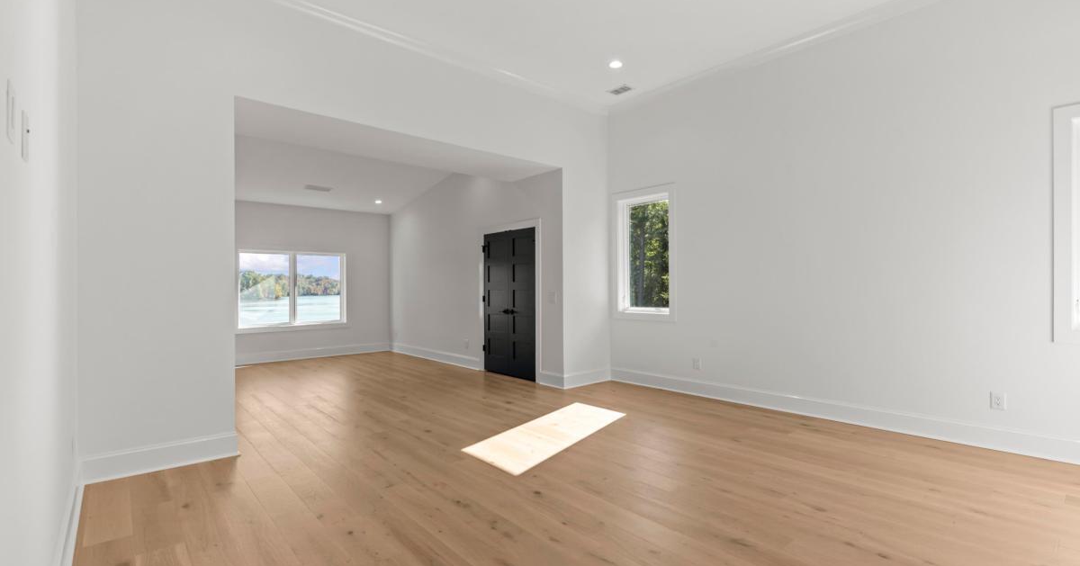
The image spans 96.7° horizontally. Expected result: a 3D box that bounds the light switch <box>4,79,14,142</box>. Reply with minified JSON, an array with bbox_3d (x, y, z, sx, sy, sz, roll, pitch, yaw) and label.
[{"bbox_3d":[-1.114,-0.352,1.008,0.007,0.121,0.074,0,-1,-42],"label":"light switch"}]

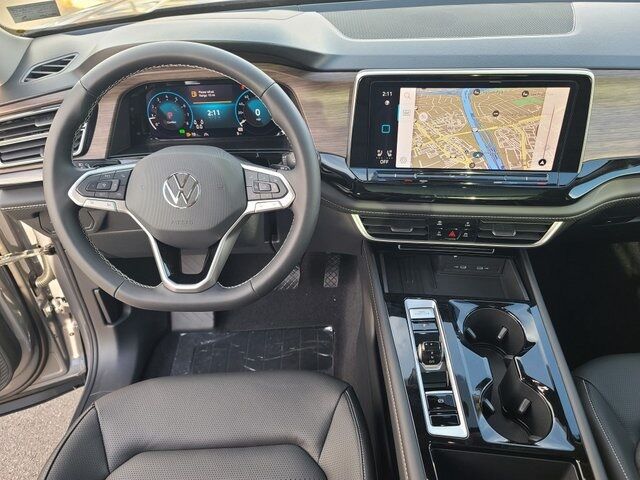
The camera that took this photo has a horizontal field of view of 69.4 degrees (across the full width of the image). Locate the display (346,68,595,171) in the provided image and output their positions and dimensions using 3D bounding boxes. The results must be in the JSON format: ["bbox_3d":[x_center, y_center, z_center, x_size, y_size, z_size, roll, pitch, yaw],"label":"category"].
[{"bbox_3d":[0.224,-0.180,0.716,0.345,0.157,0.030,2,28,8],"label":"display"}]

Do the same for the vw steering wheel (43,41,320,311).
[{"bbox_3d":[-0.184,-0.079,0.638,0.370,0.360,0.085,0,12,0],"label":"vw steering wheel"}]

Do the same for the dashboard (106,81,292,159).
[{"bbox_3d":[-0.184,-0.208,0.795,0.290,0.122,0.050,0,20,0],"label":"dashboard"}]

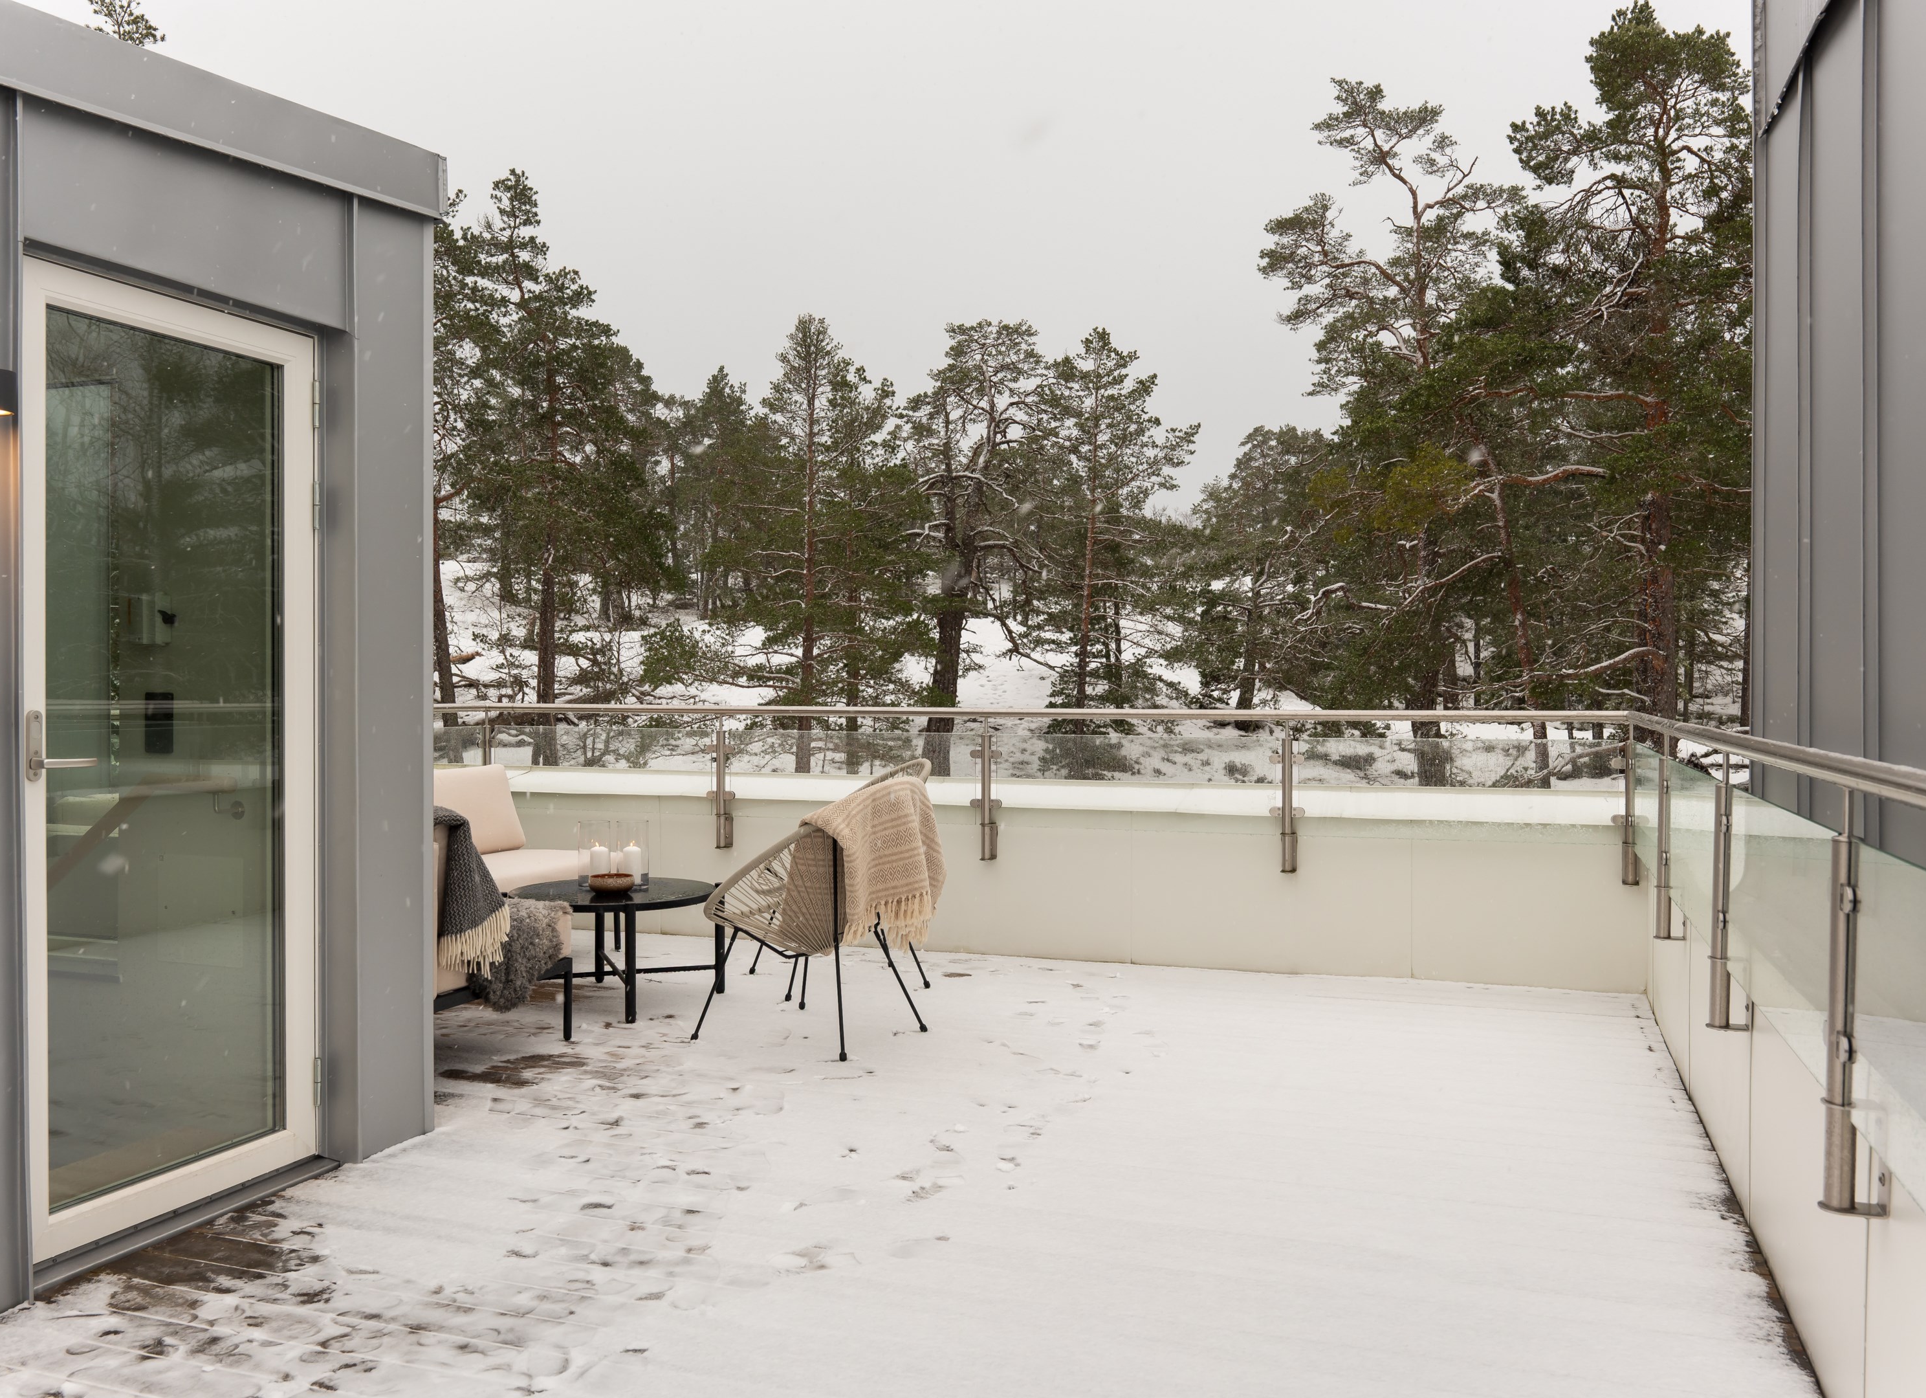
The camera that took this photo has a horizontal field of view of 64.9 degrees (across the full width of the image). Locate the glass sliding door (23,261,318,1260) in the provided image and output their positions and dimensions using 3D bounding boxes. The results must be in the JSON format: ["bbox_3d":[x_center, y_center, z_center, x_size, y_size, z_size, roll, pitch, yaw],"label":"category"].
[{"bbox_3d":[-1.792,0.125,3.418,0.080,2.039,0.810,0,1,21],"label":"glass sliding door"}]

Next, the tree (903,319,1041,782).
[{"bbox_3d":[0.225,-2.504,26.000,2.700,7.960,2.700,0,0,0],"label":"tree"}]

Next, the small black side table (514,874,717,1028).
[{"bbox_3d":[-1.313,0.931,5.722,0.800,0.425,0.800,0,0,0],"label":"small black side table"}]

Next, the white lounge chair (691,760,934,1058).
[{"bbox_3d":[-0.465,0.678,5.180,0.840,0.940,0.740,0,1,34],"label":"white lounge chair"}]

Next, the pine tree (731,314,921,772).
[{"bbox_3d":[-2.273,-2.448,25.000,3.100,7.740,3.100,0,0,0],"label":"pine tree"}]

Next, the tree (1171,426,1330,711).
[{"bbox_3d":[6.441,-2.741,34.000,3.600,6.770,3.600,0,0,0],"label":"tree"}]

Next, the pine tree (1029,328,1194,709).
[{"bbox_3d":[3.054,-3.254,31.000,3.400,8.690,3.400,0,0,0],"label":"pine tree"}]

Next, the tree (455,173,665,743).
[{"bbox_3d":[-6.391,-3.545,24.000,3.400,9.610,3.400,0,0,0],"label":"tree"}]

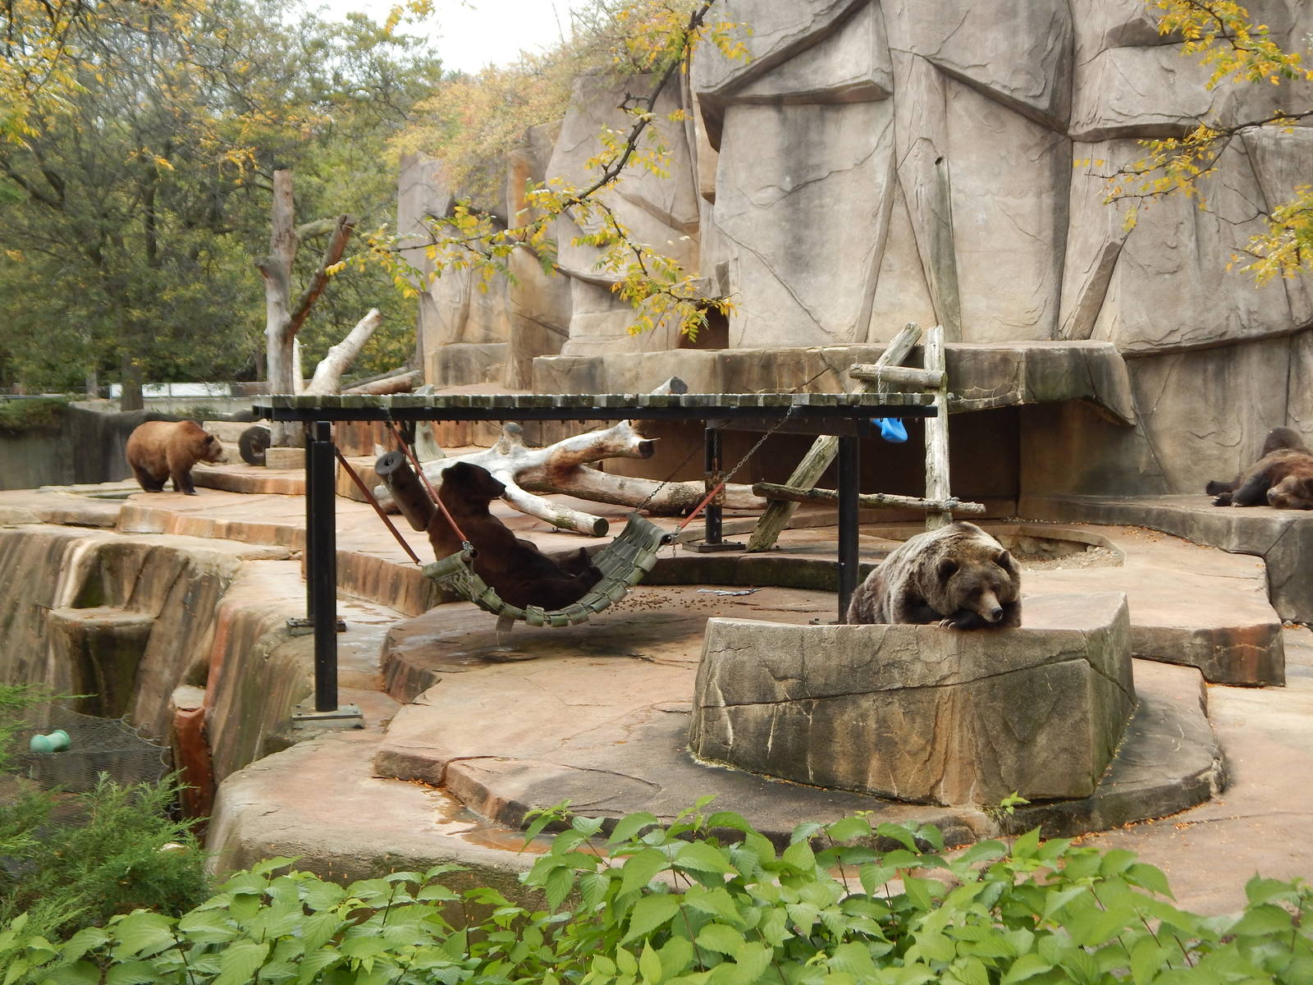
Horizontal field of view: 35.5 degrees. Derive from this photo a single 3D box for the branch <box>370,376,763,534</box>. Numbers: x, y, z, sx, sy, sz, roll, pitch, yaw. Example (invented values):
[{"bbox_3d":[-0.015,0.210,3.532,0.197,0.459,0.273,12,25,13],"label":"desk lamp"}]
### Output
[{"bbox_3d":[-0.852,-0.312,18.600,3.500,1.400,1.900,0,3,-6],"label":"branch"}]

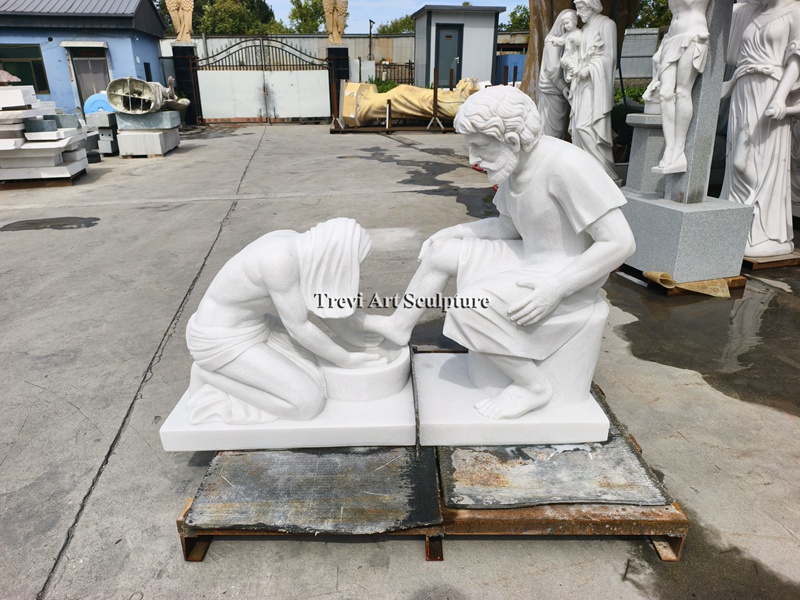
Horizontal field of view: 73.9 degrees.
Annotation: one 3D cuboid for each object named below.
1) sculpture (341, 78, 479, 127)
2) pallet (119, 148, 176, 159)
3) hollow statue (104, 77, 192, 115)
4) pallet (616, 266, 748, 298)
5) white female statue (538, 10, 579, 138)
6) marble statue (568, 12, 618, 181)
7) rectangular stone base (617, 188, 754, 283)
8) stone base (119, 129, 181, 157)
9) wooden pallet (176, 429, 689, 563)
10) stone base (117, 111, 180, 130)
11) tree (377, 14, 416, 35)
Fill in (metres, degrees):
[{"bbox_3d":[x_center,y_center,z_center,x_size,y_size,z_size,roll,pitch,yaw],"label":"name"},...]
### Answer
[{"bbox_3d":[0.552,-5.777,15.621,4.550,1.250,1.350,6,23,13],"label":"sculpture"},{"bbox_3d":[-5.029,-3.001,10.728,0.820,0.090,1.400,-4,22,-11],"label":"pallet"},{"bbox_3d":[-4.803,-3.907,10.073,0.930,0.680,1.600,1,22,2],"label":"hollow statue"},{"bbox_3d":[1.946,-0.210,3.848,0.640,0.066,0.720,-6,23,-15],"label":"pallet"},{"bbox_3d":[1.864,-2.319,6.266,0.500,1.970,0.460,-12,25,-28],"label":"white female statue"},{"bbox_3d":[2.294,-2.350,6.221,0.570,2.070,0.500,18,28,38],"label":"marble statue"},{"bbox_3d":[2.133,-0.563,4.284,0.600,0.525,0.991,-6,22,-13],"label":"rectangular stone base"},{"bbox_3d":[-5.399,-3.438,11.491,0.795,0.380,1.750,-4,22,-11],"label":"stone base"},{"bbox_3d":[0.095,0.493,1.976,1.430,0.152,1.020,0,22,0],"label":"wooden pallet"},{"bbox_3d":[-5.420,-3.923,11.558,1.048,0.324,1.050,-3,22,-9],"label":"stone base"},{"bbox_3d":[0.949,-14.231,31.999,4.800,5.347,4.800,0,22,0],"label":"tree"}]

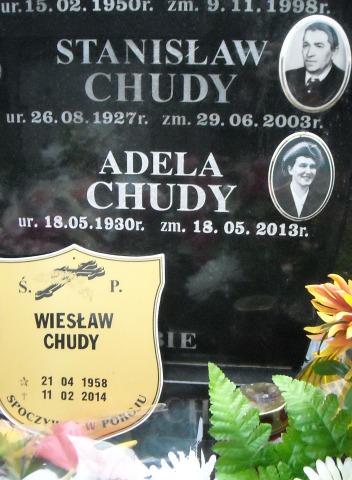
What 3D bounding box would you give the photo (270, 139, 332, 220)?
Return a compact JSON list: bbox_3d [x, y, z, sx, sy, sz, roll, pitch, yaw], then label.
[{"bbox_3d":[0.165,-0.083,0.852,0.087,0.119,0.010,2,13,5],"label":"photo"}]

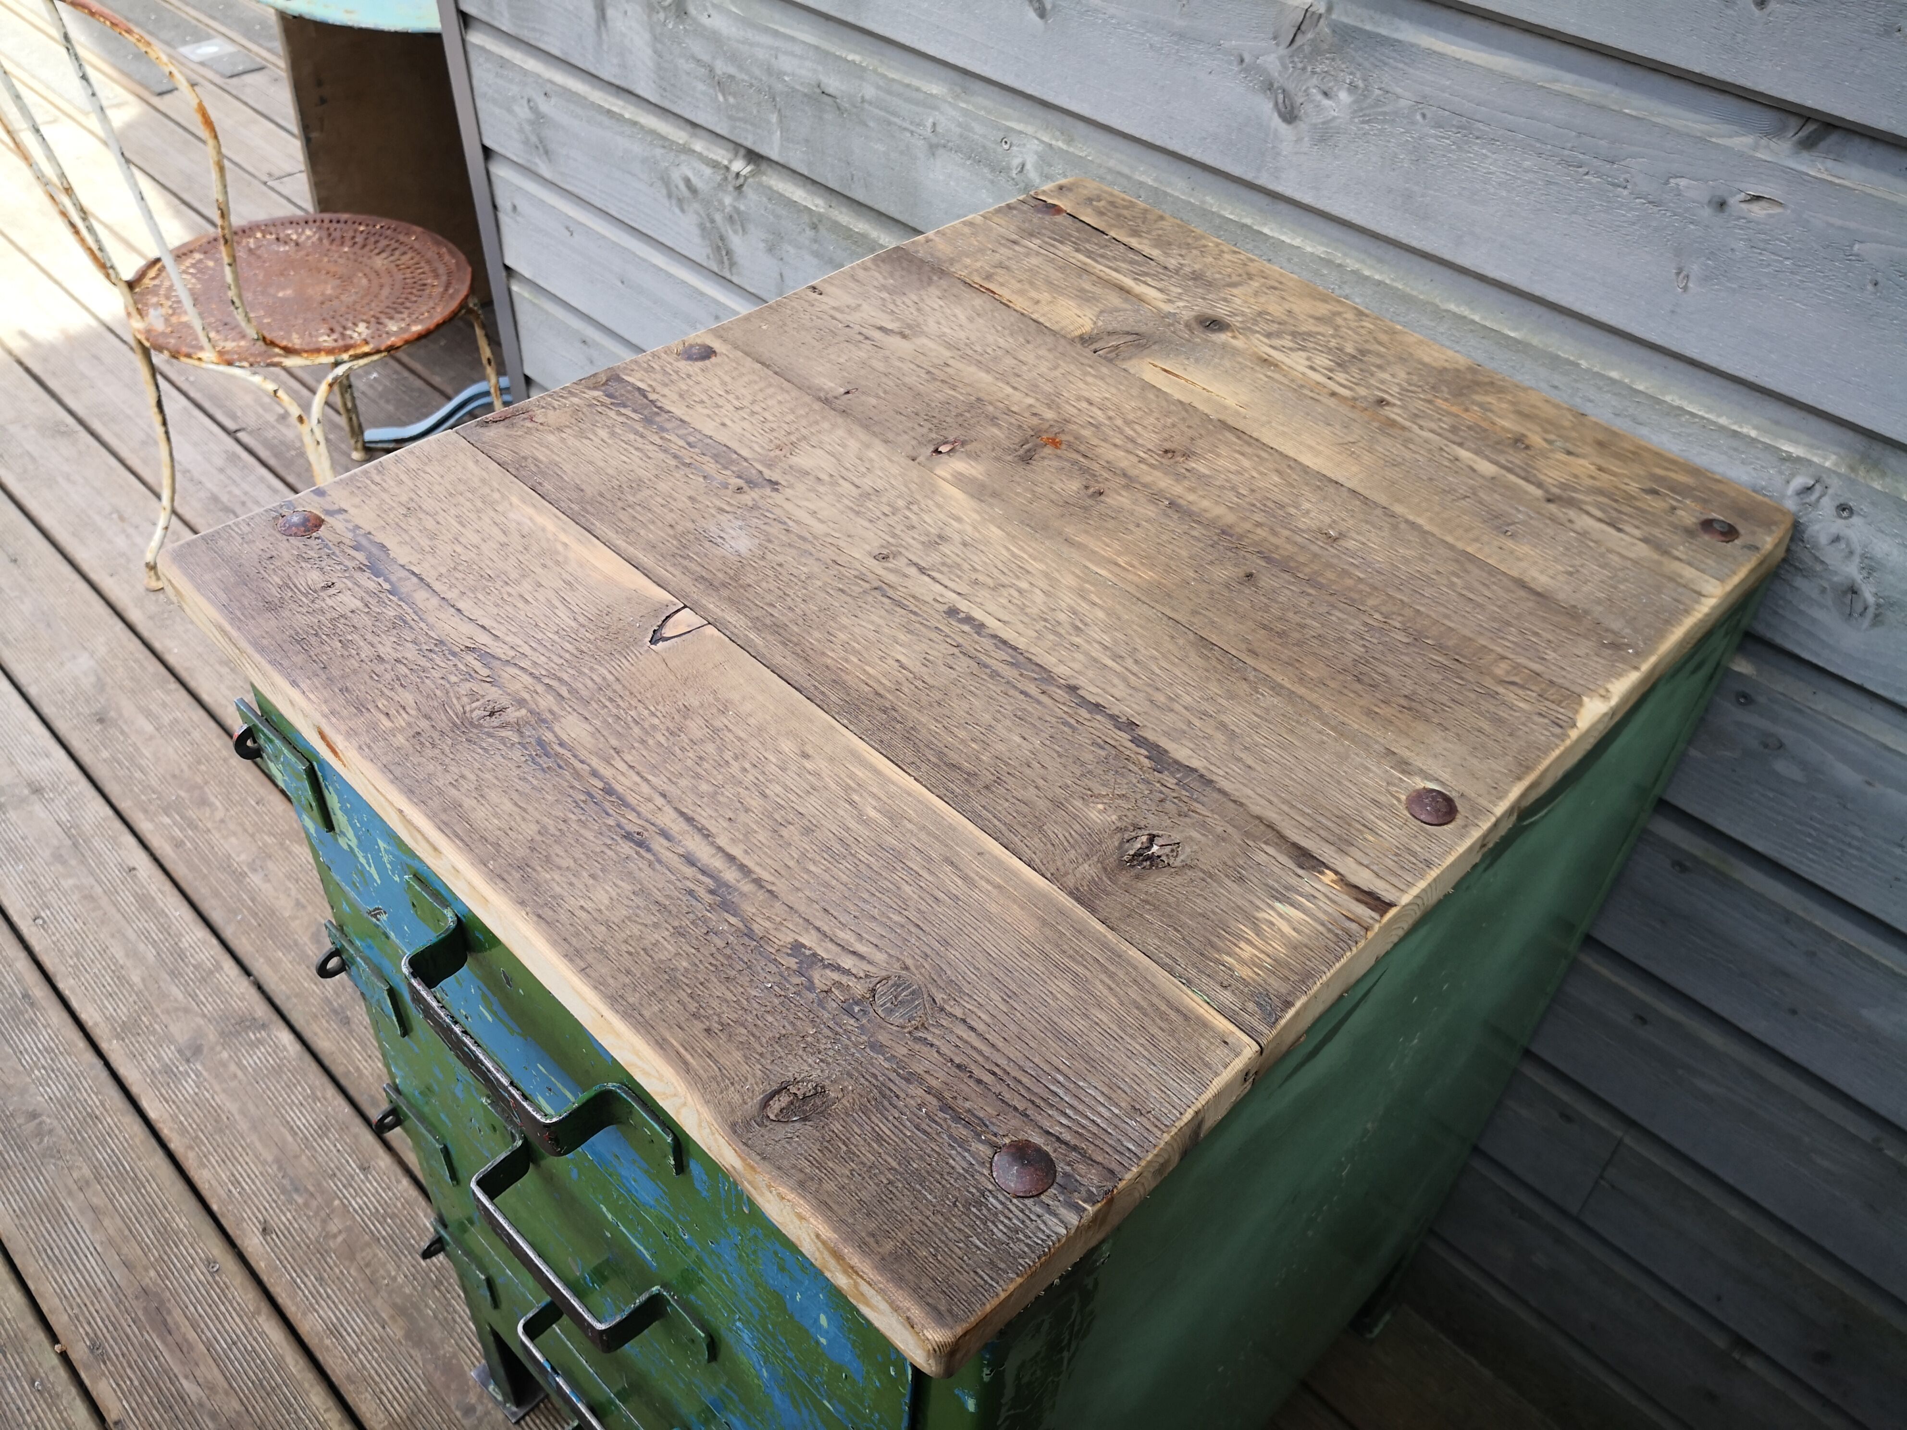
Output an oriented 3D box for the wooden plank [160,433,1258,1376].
[{"bbox_3d":[-0.126,0.030,0.604,0.503,0.025,0.151,36,52,28],"label":"wooden plank"}]

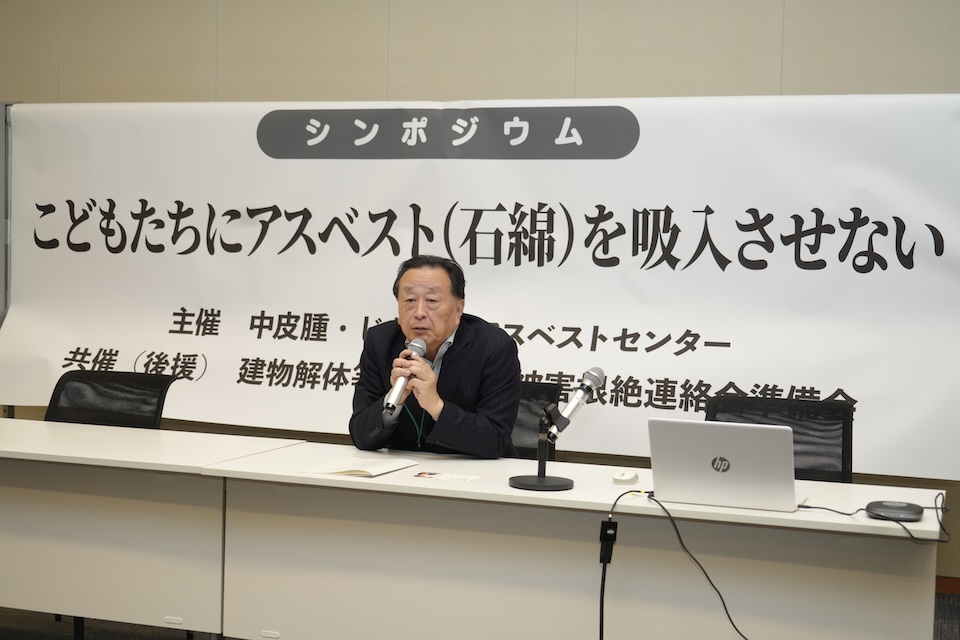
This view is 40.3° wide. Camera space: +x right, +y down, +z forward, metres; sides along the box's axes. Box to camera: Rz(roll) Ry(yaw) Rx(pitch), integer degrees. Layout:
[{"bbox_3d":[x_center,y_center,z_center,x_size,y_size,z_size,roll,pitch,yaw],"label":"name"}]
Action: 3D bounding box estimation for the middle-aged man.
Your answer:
[{"bbox_3d":[-0.077,0.438,3.946,0.500,1.270,0.660,2,2,21],"label":"middle-aged man"}]

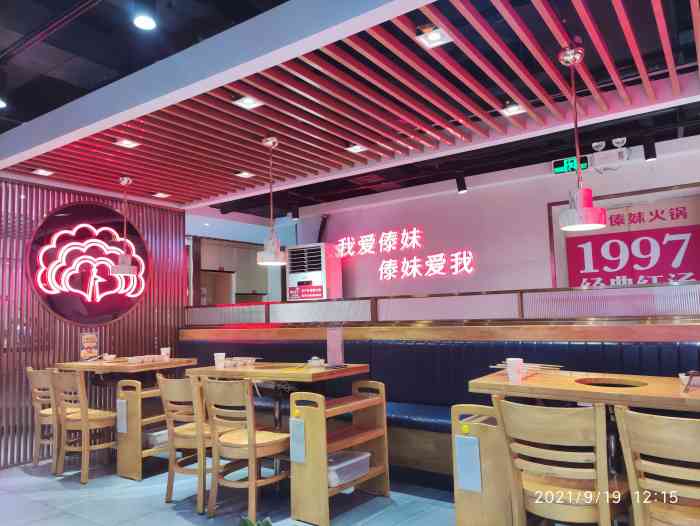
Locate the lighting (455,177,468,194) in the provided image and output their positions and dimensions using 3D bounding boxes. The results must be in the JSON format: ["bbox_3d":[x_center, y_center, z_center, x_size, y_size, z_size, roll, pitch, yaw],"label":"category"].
[{"bbox_3d":[0.888,-0.645,4.236,0.075,0.134,0.075,-5,-7,35],"label":"lighting"}]

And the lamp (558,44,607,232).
[{"bbox_3d":[1.074,-0.585,2.489,0.210,0.865,0.210,-5,-7,35],"label":"lamp"}]

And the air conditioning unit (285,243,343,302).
[{"bbox_3d":[-0.387,0.776,6.174,0.571,1.930,0.330,-5,-7,35],"label":"air conditioning unit"}]

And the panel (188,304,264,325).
[{"bbox_3d":[-1.270,0.527,5.337,1.170,0.187,0.035,-5,-7,35],"label":"panel"}]

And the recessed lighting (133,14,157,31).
[{"bbox_3d":[-1.096,-1.277,2.811,0.125,0.045,0.125,-2,-5,0],"label":"recessed lighting"}]

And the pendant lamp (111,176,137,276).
[{"bbox_3d":[-1.971,-0.323,4.601,0.210,0.860,0.210,-5,-7,35],"label":"pendant lamp"}]

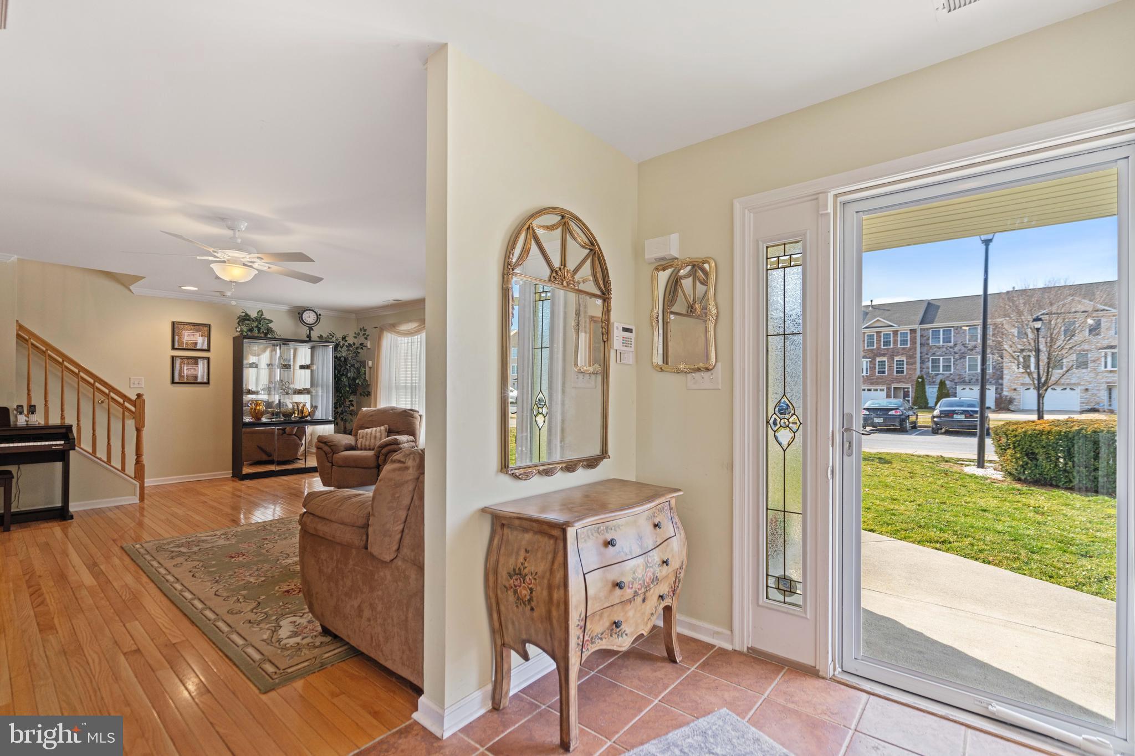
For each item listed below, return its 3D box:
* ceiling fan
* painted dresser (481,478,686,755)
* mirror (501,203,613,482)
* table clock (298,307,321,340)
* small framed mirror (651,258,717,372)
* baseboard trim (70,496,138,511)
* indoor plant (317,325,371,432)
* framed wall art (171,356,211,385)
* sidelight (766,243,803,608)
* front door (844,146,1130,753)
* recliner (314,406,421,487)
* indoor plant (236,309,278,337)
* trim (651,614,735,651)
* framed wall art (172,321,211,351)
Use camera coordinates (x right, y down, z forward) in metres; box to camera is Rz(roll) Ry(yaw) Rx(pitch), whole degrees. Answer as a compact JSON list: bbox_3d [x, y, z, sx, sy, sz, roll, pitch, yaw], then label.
[{"bbox_3d":[-2.479,-0.935,3.756,1.318,0.484,1.318,-1,-1,40],"label":"ceiling fan"},{"bbox_3d":[0.119,0.882,2.085,0.429,0.758,0.863,-1,-1,40],"label":"painted dresser"},{"bbox_3d":[-0.014,-0.164,2.250,0.045,1.160,0.725,0,-1,40],"label":"mirror"},{"bbox_3d":[-3.800,-0.769,7.432,0.345,0.540,0.130,1,-1,-42],"label":"table clock"},{"bbox_3d":[0.578,-0.314,2.528,0.365,0.580,0.035,0,-1,40],"label":"small framed mirror"},{"bbox_3d":[-4.726,1.284,5.168,0.016,0.080,0.540,0,-1,40],"label":"baseboard trim"},{"bbox_3d":[-3.343,0.297,7.550,0.708,2.092,0.683,-1,-1,40],"label":"indoor plant"},{"bbox_3d":[-4.803,-0.092,6.433,0.025,0.359,0.412,-1,-1,40],"label":"framed wall art"},{"bbox_3d":[0.976,0.206,2.257,0.160,1.610,0.030,0,-1,40],"label":"sidelight"},{"bbox_3d":[1.516,0.248,1.887,0.880,2.010,0.045,0,-1,40],"label":"front door"},{"bbox_3d":[-2.570,0.872,6.650,1.000,0.980,0.930,0,-1,0],"label":"recliner"},{"bbox_3d":[-4.189,-0.738,6.817,0.378,0.393,0.445,-1,-1,40],"label":"indoor plant"},{"bbox_3d":[0.574,1.237,2.533,0.520,0.092,0.024,0,-1,40],"label":"trim"},{"bbox_3d":[-4.799,-0.523,6.443,0.025,0.364,0.410,-1,-1,40],"label":"framed wall art"}]

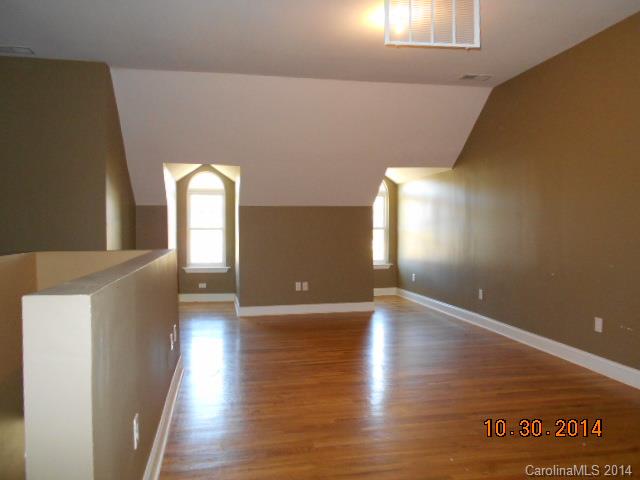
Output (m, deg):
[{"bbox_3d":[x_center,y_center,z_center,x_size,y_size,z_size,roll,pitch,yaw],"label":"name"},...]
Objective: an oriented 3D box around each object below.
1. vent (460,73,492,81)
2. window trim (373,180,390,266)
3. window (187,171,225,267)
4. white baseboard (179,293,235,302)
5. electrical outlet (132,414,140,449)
[{"bbox_3d":[1.619,-1.681,4.973,0.300,0.020,0.170,-1,2,-12],"label":"vent"},{"bbox_3d":[0.870,-0.344,8.190,0.630,1.540,0.080,-1,2,-12],"label":"window trim"},{"bbox_3d":[-1.797,-0.315,7.618,0.630,1.530,0.060,-1,2,-12],"label":"window"},{"bbox_3d":[-1.798,0.929,7.672,0.900,0.132,0.018,-1,2,-12],"label":"white baseboard"},{"bbox_3d":[-0.714,0.750,1.873,0.009,0.117,0.073,-1,2,-12],"label":"electrical outlet"}]

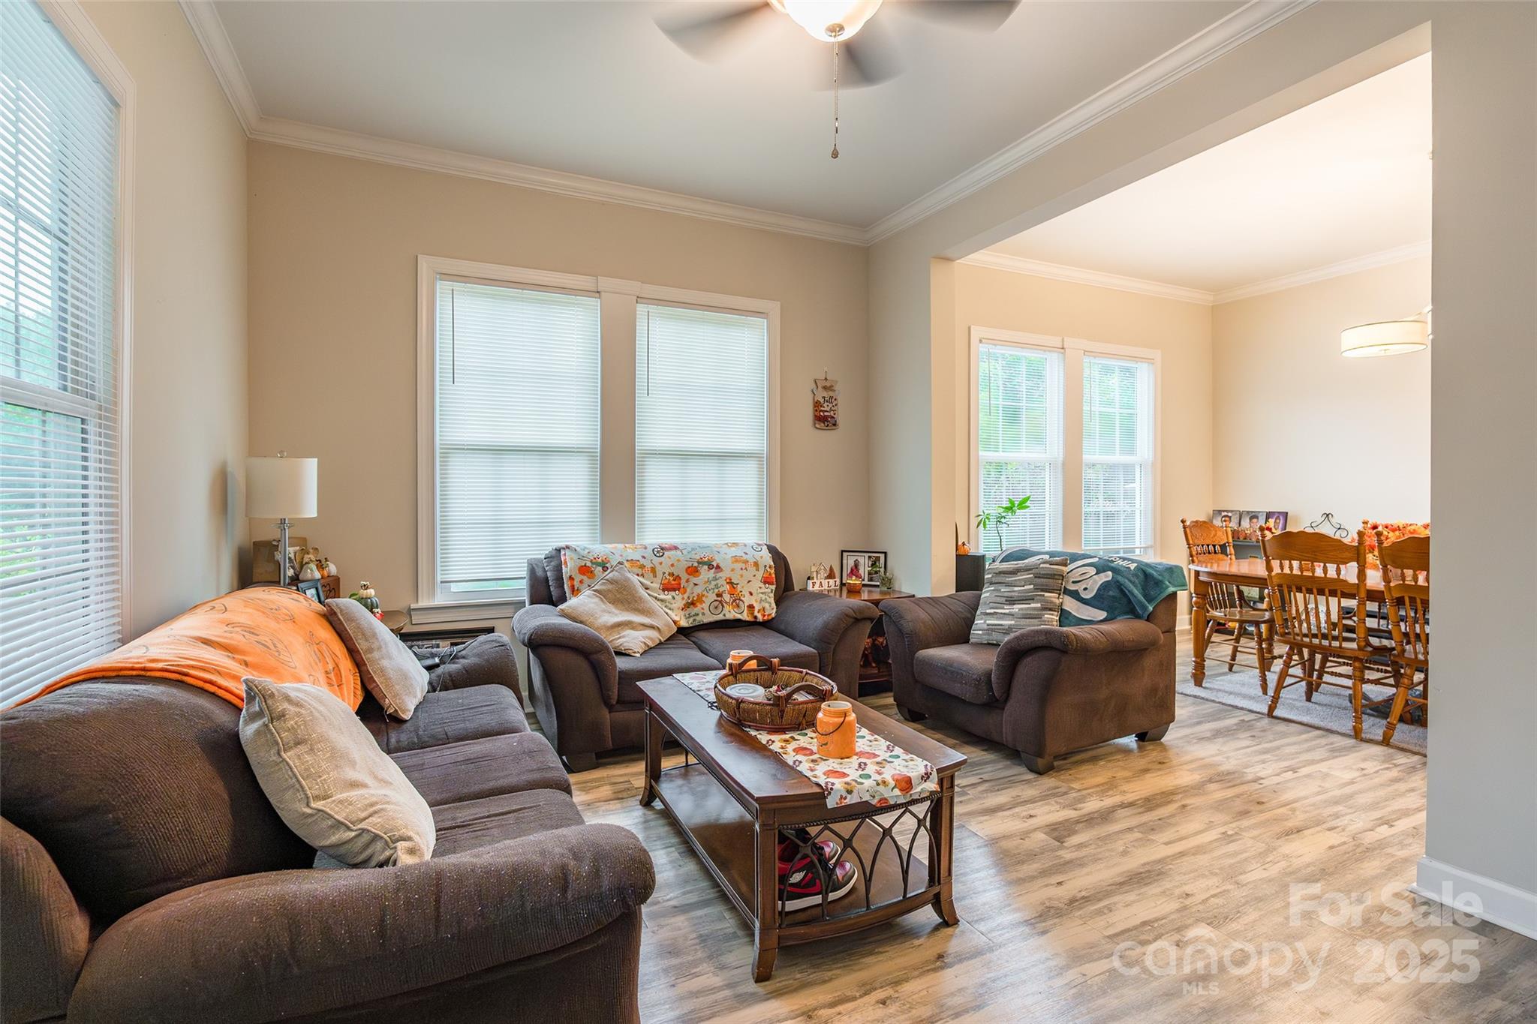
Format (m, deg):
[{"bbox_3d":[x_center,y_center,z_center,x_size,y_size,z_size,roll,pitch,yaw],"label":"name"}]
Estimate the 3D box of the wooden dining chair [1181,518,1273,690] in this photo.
[{"bbox_3d":[3.216,0.592,4.580,0.492,1.062,0.612,-1,1,-25],"label":"wooden dining chair"}]

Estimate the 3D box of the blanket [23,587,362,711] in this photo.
[{"bbox_3d":[-1.247,0.421,1.556,0.492,0.384,0.936,-1,1,-25],"label":"blanket"}]

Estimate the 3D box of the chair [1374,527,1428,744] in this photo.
[{"bbox_3d":[3.312,0.613,3.248,0.594,1.062,0.492,-1,1,-25],"label":"chair"}]

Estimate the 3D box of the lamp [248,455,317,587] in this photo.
[{"bbox_3d":[-2.151,0.120,3.024,0.258,0.775,0.258,-1,1,-25],"label":"lamp"}]

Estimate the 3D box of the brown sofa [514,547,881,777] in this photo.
[{"bbox_3d":[-0.393,0.662,3.701,1.836,0.960,0.948,-1,1,-25],"label":"brown sofa"}]

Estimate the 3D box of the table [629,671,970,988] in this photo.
[{"bbox_3d":[0.015,0.937,2.383,0.668,0.450,1.242,-1,1,-25],"label":"table"}]

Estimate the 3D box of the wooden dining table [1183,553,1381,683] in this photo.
[{"bbox_3d":[3.512,0.753,3.807,1.176,0.763,2.220,-1,1,-25],"label":"wooden dining table"}]

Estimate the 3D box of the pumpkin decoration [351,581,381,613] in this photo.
[{"bbox_3d":[-1.952,0.432,3.320,0.138,0.166,0.126,-1,1,-25],"label":"pumpkin decoration"}]

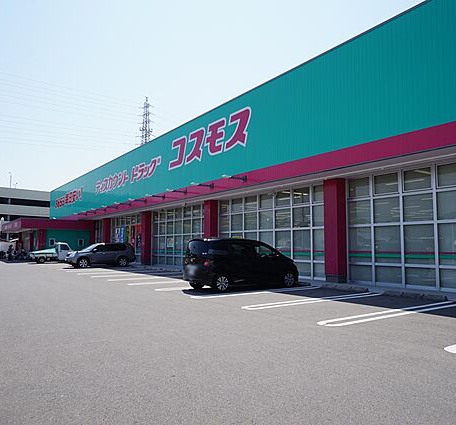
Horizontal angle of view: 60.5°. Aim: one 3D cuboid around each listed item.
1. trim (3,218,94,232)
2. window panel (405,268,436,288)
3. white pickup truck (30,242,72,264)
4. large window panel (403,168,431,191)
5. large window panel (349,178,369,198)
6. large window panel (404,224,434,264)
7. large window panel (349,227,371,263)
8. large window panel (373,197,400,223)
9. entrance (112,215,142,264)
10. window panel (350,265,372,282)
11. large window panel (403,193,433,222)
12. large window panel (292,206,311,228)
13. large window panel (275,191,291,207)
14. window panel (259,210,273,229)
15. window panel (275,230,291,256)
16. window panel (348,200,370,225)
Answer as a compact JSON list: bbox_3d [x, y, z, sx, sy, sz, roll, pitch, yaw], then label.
[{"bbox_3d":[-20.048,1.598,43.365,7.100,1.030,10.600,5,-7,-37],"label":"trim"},{"bbox_3d":[6.452,2.166,13.069,0.060,0.579,0.995,4,-6,-36],"label":"window panel"},{"bbox_3d":[-15.649,3.627,34.800,3.400,1.780,1.475,3,-6,-36],"label":"white pickup truck"},{"bbox_3d":[6.459,-1.129,13.365,0.060,0.737,0.971,4,-6,-36],"label":"large window panel"},{"bbox_3d":[5.172,-0.944,15.368,0.080,0.740,0.980,4,-6,-36],"label":"large window panel"},{"bbox_3d":[6.447,1.071,13.177,0.060,1.340,1.018,4,-6,-36],"label":"large window panel"},{"bbox_3d":[5.069,1.228,15.025,0.060,1.328,0.936,4,-6,-36],"label":"large window panel"},{"bbox_3d":[5.838,-0.061,14.366,0.080,0.930,1.070,4,-6,-36],"label":"large window panel"},{"bbox_3d":[-8.997,2.386,34.486,0.350,4.200,6.900,5,-7,-36],"label":"entrance"},{"bbox_3d":[5.151,2.350,15.095,0.080,0.610,0.980,4,-6,-36],"label":"window panel"},{"bbox_3d":[6.483,-0.157,13.341,0.070,0.970,1.060,5,-7,-36],"label":"large window panel"},{"bbox_3d":[3.351,0.231,17.776,0.080,0.930,1.070,4,-6,-36],"label":"large window panel"},{"bbox_3d":[2.604,-0.672,18.534,0.060,0.760,0.983,4,-6,-36],"label":"large window panel"},{"bbox_3d":[1.963,0.394,19.679,0.080,0.930,1.070,4,-6,-36],"label":"window panel"},{"bbox_3d":[2.589,1.528,18.351,0.060,1.316,0.994,4,-6,-36],"label":"window panel"},{"bbox_3d":[5.242,-0.011,15.604,0.080,0.970,1.030,5,-7,-37],"label":"window panel"}]

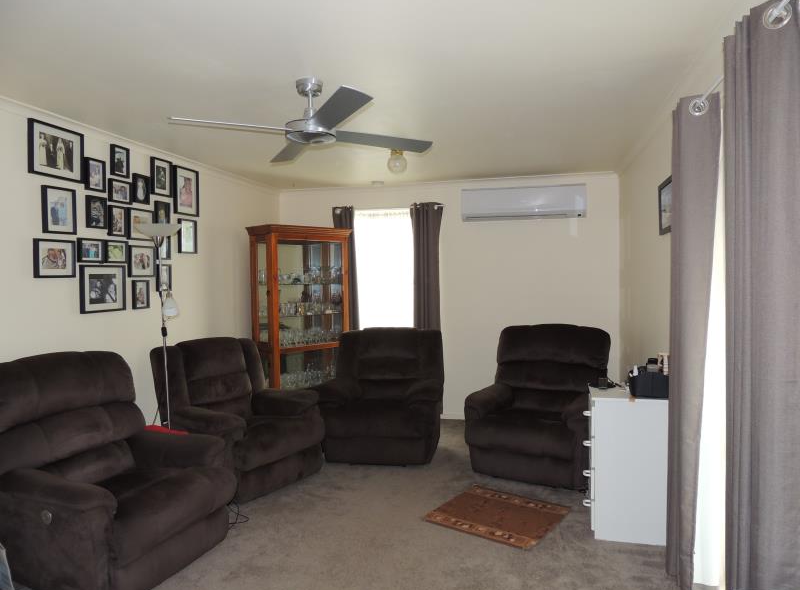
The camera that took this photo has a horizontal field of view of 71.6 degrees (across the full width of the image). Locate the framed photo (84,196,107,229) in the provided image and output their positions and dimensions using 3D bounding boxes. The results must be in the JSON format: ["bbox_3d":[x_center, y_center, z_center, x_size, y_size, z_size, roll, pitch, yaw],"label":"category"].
[{"bbox_3d":[-1.933,-0.523,3.541,0.025,0.201,0.150,0,2,14],"label":"framed photo"}]

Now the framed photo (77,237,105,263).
[{"bbox_3d":[-1.861,-0.263,3.346,0.024,0.144,0.186,0,2,13],"label":"framed photo"}]

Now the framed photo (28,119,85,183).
[{"bbox_3d":[-2.006,-0.832,3.254,0.025,0.304,0.364,0,2,14],"label":"framed photo"}]

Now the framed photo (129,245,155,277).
[{"bbox_3d":[-1.760,-0.227,3.793,0.024,0.211,0.245,0,2,13],"label":"framed photo"}]

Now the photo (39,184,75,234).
[{"bbox_3d":[-1.913,-0.472,3.122,0.024,0.258,0.211,0,2,13],"label":"photo"}]

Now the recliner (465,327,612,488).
[{"bbox_3d":[1.083,0.776,4.218,0.910,1.040,0.950,0,2,32],"label":"recliner"}]

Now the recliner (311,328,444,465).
[{"bbox_3d":[-0.115,0.793,4.657,0.990,1.005,0.950,0,2,9],"label":"recliner"}]

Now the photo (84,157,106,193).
[{"bbox_3d":[-1.856,-0.728,3.384,0.024,0.193,0.146,0,2,13],"label":"photo"}]

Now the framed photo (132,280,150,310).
[{"bbox_3d":[-1.833,-0.002,3.933,0.025,0.201,0.148,0,2,14],"label":"framed photo"}]

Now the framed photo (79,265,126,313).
[{"bbox_3d":[-1.917,-0.039,3.597,0.025,0.300,0.366,0,2,14],"label":"framed photo"}]

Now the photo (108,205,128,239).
[{"bbox_3d":[-1.812,-0.473,3.568,0.024,0.190,0.147,0,2,13],"label":"photo"}]

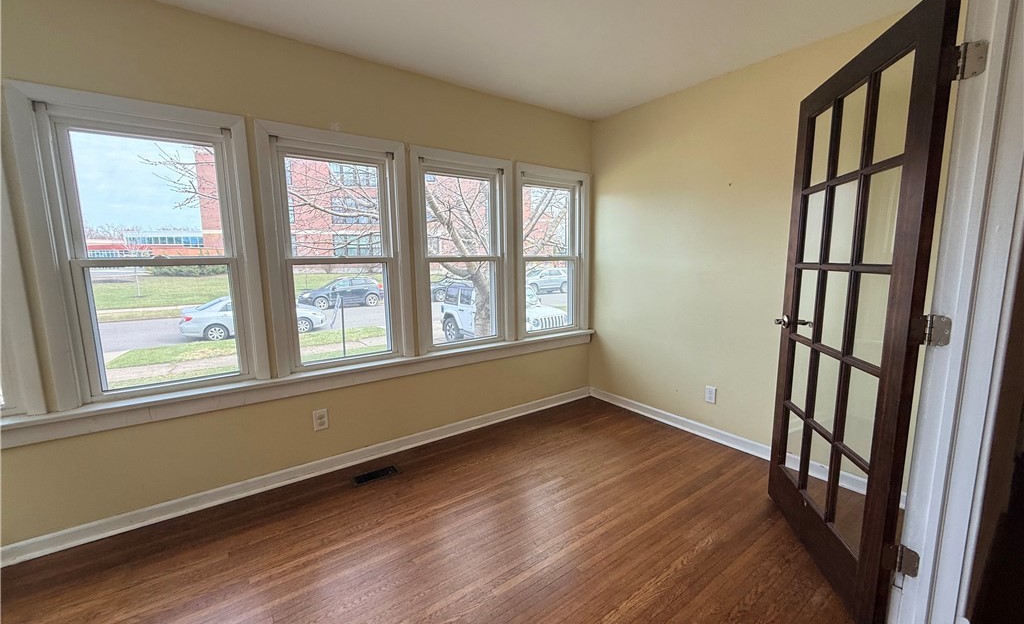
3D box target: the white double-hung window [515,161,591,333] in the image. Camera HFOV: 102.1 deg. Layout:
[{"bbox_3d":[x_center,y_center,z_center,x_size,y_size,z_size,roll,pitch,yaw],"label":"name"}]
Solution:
[{"bbox_3d":[0.350,-0.501,3.506,0.804,1.378,0.110,-6,9,-36],"label":"white double-hung window"}]

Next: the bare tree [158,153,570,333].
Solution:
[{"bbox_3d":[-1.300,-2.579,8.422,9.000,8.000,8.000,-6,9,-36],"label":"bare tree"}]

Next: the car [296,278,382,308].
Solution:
[{"bbox_3d":[-9.654,-1.157,23.915,4.576,1.700,1.850,-5,9,-32],"label":"car"}]

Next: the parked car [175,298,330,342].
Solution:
[{"bbox_3d":[-9.307,0.096,15.213,4.540,1.465,1.760,-5,9,-32],"label":"parked car"}]

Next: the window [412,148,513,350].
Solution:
[{"bbox_3d":[-0.329,-0.427,3.013,0.825,1.378,0.110,-6,9,-36],"label":"window"}]

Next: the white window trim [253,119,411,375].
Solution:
[{"bbox_3d":[-1.017,-0.351,2.508,0.814,1.378,0.100,-6,9,-36],"label":"white window trim"}]

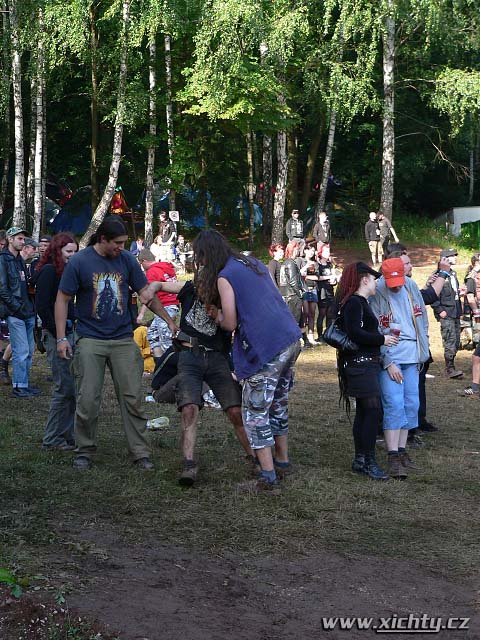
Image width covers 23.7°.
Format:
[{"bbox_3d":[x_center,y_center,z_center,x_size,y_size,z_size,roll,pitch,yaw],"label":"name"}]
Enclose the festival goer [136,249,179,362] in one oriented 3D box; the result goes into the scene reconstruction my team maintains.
[{"bbox_3d":[-1.020,-0.042,14.000,0.500,1.640,0.550,2,3,37],"label":"festival goer"}]

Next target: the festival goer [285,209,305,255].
[{"bbox_3d":[1.563,-2.210,32.000,0.560,1.780,0.380,-1,3,-20],"label":"festival goer"}]

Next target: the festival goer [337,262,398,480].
[{"bbox_3d":[0.964,0.373,8.600,0.500,1.610,0.470,1,3,21],"label":"festival goer"}]

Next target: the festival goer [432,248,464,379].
[{"bbox_3d":[2.819,-0.083,15.500,0.480,1.770,0.550,2,3,41],"label":"festival goer"}]

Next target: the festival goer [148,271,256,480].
[{"bbox_3d":[-0.250,0.373,7.850,0.750,1.507,0.550,0,3,3],"label":"festival goer"}]

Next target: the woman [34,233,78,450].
[{"bbox_3d":[-1.370,0.162,8.800,0.470,1.670,0.500,1,3,30],"label":"woman"}]

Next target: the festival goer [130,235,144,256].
[{"bbox_3d":[-2.951,-1.897,34.000,0.750,1.220,0.550,1,3,24],"label":"festival goer"}]

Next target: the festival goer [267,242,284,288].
[{"bbox_3d":[0.654,-0.506,20.000,0.360,1.660,0.470,2,4,45],"label":"festival goer"}]

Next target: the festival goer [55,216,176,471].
[{"bbox_3d":[-0.867,0.157,8.050,0.850,1.770,0.420,-1,3,-12],"label":"festival goer"}]

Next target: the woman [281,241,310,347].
[{"bbox_3d":[0.884,-0.430,18.600,0.420,1.720,0.500,-2,4,-37],"label":"woman"}]

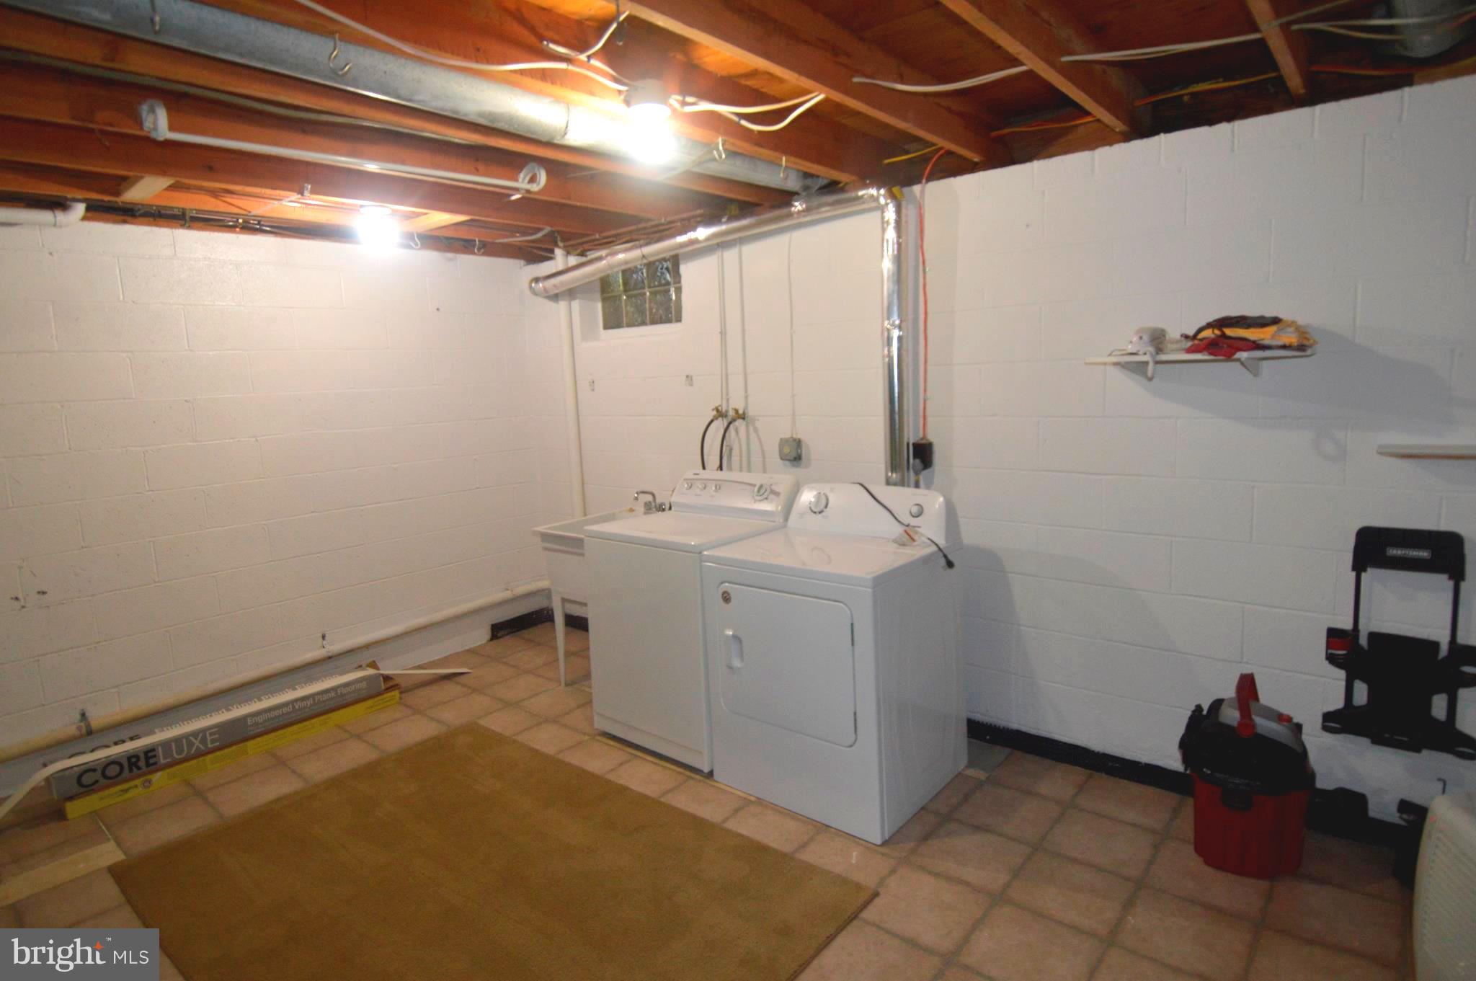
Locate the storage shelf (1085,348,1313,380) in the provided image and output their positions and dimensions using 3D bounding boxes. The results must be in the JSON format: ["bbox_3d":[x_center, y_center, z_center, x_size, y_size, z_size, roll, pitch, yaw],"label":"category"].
[{"bbox_3d":[1.455,-0.393,2.334,0.602,0.087,0.275,5,11,41],"label":"storage shelf"}]

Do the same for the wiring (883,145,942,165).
[{"bbox_3d":[0.709,-1.376,3.013,0.286,0.051,0.051,4,10,38],"label":"wiring"}]

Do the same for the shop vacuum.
[{"bbox_3d":[1.602,0.866,2.308,0.296,0.551,0.316,-9,11,-41],"label":"shop vacuum"}]

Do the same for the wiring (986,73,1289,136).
[{"bbox_3d":[1.322,-1.325,2.549,0.908,0.066,0.061,4,10,38],"label":"wiring"}]

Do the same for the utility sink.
[{"bbox_3d":[-0.581,0.584,3.826,0.581,0.847,0.643,5,10,40],"label":"utility sink"}]

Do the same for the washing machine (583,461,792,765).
[{"bbox_3d":[-0.194,0.508,3.277,0.704,1.122,0.663,5,10,40],"label":"washing machine"}]

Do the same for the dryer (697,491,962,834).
[{"bbox_3d":[0.363,0.566,2.808,0.724,1.097,0.658,5,10,40],"label":"dryer"}]

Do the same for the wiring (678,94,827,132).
[{"bbox_3d":[0.048,-1.140,2.212,0.449,0.102,0.092,1,9,24],"label":"wiring"}]

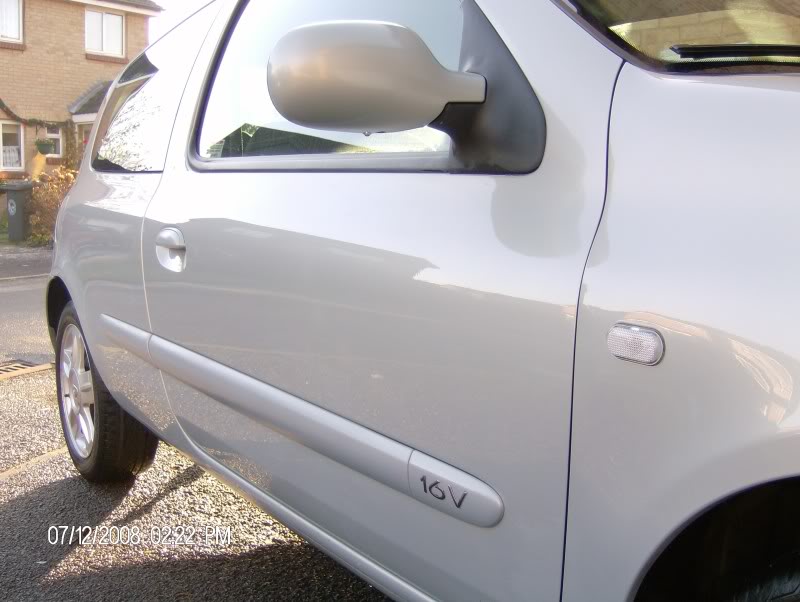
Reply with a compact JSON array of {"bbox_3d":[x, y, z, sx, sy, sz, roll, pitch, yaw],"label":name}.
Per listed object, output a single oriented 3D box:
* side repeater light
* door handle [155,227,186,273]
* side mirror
[{"bbox_3d":[0.236,0.044,0.832,0.017,0.039,0.071,-5,8,-36],"label":"side repeater light"},{"bbox_3d":[-0.519,-0.116,1.890,0.040,0.103,0.150,-5,7,-36],"label":"door handle"},{"bbox_3d":[-0.036,-0.289,1.068,0.225,0.140,0.155,-3,7,-24],"label":"side mirror"}]

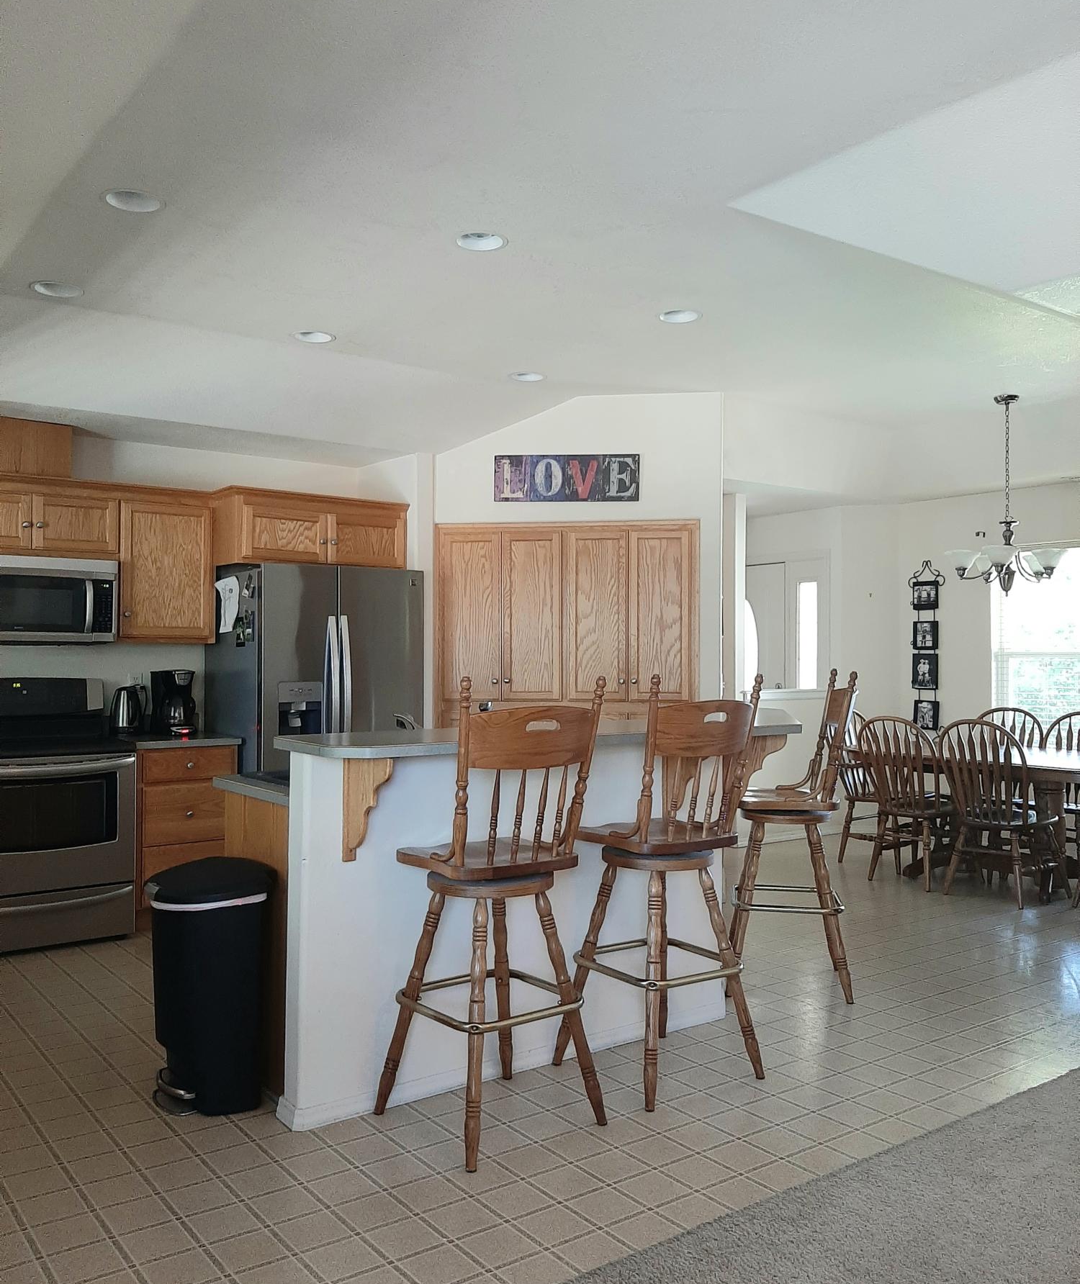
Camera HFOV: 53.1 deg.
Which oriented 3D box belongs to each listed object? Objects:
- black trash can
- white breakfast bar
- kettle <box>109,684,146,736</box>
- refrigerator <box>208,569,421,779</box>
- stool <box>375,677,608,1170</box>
[{"bbox_3d":[-1.010,1.012,3.204,0.310,0.675,0.380,1,-1,-36],"label":"black trash can"},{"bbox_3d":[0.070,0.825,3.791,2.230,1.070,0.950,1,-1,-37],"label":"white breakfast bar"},{"bbox_3d":[-2.099,0.352,5.500,0.205,0.255,0.155,0,-1,15],"label":"kettle"},{"bbox_3d":[-1.207,0.510,5.808,0.910,1.770,0.840,1,-1,-37],"label":"refrigerator"},{"bbox_3d":[-0.140,0.727,3.049,0.470,1.245,0.550,1,-1,-34],"label":"stool"}]

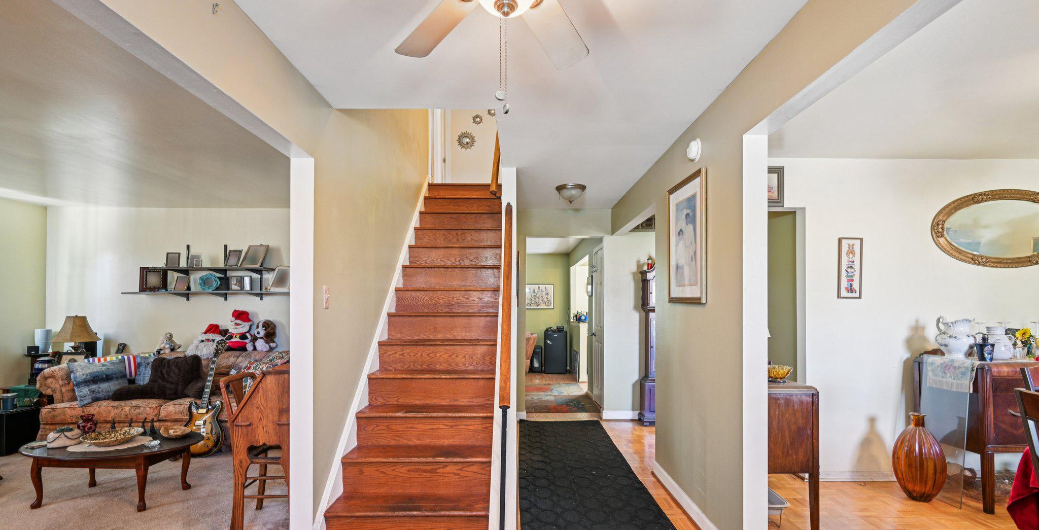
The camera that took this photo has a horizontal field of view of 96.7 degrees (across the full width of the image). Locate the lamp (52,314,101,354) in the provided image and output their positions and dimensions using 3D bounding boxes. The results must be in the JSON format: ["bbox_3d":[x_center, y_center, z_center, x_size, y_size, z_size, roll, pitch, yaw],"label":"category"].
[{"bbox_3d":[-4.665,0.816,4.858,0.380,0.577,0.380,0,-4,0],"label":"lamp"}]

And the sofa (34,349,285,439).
[{"bbox_3d":[-3.300,1.280,4.620,2.330,0.870,1.000,0,-3,0],"label":"sofa"}]

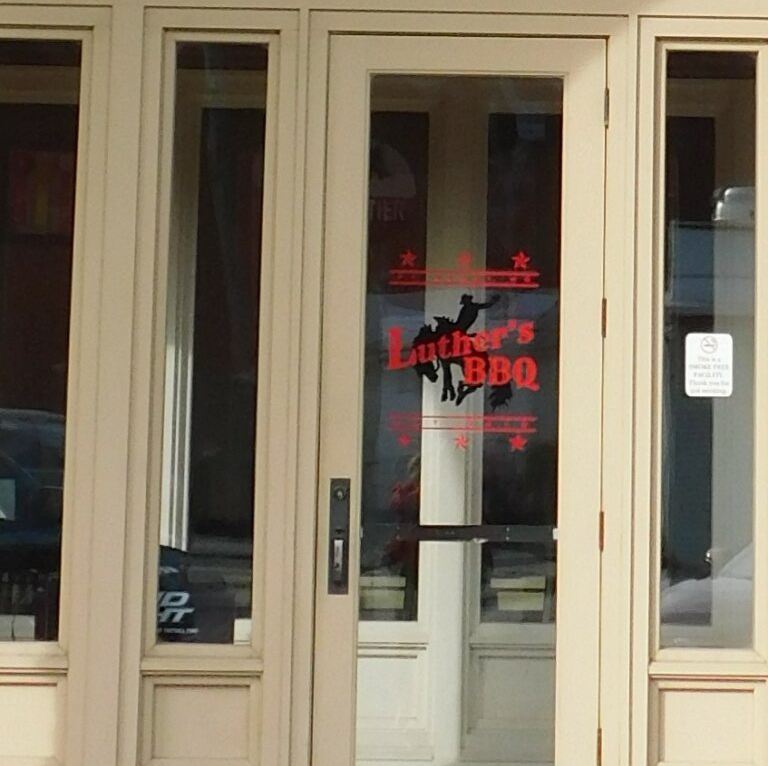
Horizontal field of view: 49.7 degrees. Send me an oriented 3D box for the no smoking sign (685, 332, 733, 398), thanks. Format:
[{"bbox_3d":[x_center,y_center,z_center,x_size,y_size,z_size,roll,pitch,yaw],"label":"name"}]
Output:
[{"bbox_3d":[1.030,-0.056,2.625,0.152,0.202,0.008,1,-2,0],"label":"no smoking sign"}]

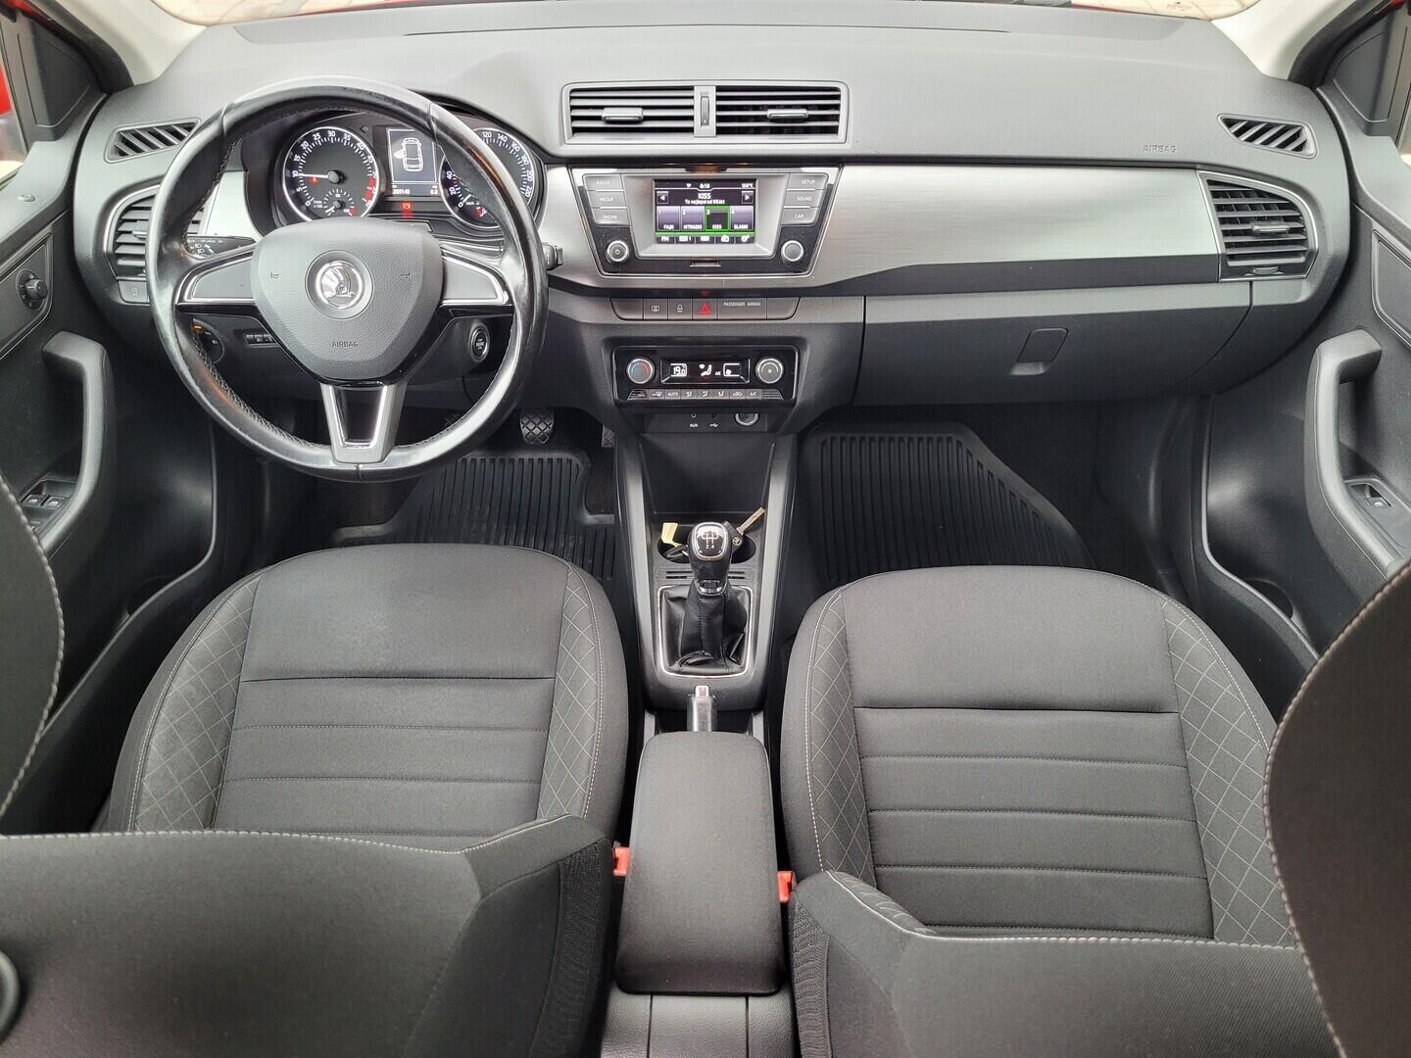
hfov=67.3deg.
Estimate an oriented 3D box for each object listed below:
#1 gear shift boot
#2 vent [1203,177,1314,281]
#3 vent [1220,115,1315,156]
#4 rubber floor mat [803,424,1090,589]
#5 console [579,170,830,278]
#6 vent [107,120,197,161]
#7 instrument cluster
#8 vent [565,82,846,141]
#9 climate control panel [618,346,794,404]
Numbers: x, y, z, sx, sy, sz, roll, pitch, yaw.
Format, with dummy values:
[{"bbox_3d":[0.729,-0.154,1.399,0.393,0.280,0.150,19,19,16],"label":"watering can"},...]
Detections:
[{"bbox_3d":[0.000,0.061,1.240,0.100,0.175,0.130,0,39,0],"label":"gear shift boot"},{"bbox_3d":[0.594,-0.330,1.159,0.096,0.106,0.040,0,21,0],"label":"vent"},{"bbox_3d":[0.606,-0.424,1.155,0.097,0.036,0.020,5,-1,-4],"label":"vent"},{"bbox_3d":[0.388,0.074,1.582,0.460,0.070,0.560,0,55,0],"label":"rubber floor mat"},{"bbox_3d":[-0.001,-0.337,1.159,0.277,0.111,0.040,0,21,0],"label":"console"},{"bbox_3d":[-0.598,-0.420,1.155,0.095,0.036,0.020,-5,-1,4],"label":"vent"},{"bbox_3d":[-0.317,-0.379,1.140,0.275,0.128,0.060,0,17,0],"label":"instrument cluster"},{"bbox_3d":[0.000,-0.444,1.135,0.295,0.059,0.030,0,14,0],"label":"vent"},{"bbox_3d":[0.000,-0.178,1.214,0.206,0.068,0.030,0,21,0],"label":"climate control panel"}]

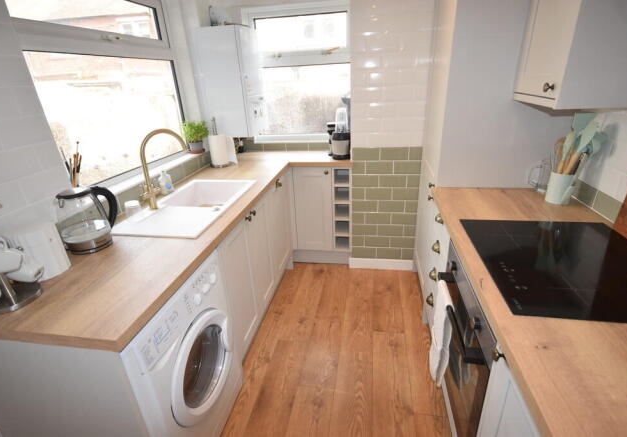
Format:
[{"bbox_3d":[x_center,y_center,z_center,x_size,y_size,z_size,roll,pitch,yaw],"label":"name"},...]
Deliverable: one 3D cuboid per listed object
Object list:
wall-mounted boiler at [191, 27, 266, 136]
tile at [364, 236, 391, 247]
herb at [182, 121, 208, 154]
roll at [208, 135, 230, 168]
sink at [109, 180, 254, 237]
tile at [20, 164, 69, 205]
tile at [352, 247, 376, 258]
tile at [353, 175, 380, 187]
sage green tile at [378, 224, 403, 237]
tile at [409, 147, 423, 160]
[{"bbox_3d":[-0.601,-1.004,2.473,0.340,0.700,0.385,1,24,10],"label":"wall-mounted boiler"},{"bbox_3d":[0.515,0.190,2.625,0.196,0.099,0.010,2,24,10],"label":"tile"},{"bbox_3d":[-0.896,-0.628,2.517,0.180,0.235,0.180,1,24,10],"label":"herb"},{"bbox_3d":[-0.707,-0.505,2.461,0.122,0.220,0.122,-3,24,1],"label":"roll"},{"bbox_3d":[-0.644,-0.001,1.800,0.464,0.200,0.808,2,24,10],"label":"sink"},{"bbox_3d":[-1.026,-0.127,1.253,0.009,0.099,0.186,1,24,10],"label":"tile"},{"bbox_3d":[0.424,0.284,2.712,0.198,0.100,0.009,1,24,10],"label":"tile"},{"bbox_3d":[0.395,-0.280,2.485,0.200,0.100,0.009,1,24,10],"label":"tile"},{"bbox_3d":[0.612,0.101,2.596,0.199,0.100,0.009,1,24,10],"label":"sage green tile"},{"bbox_3d":[0.727,-0.459,2.328,0.087,0.100,0.009,1,24,10],"label":"tile"}]

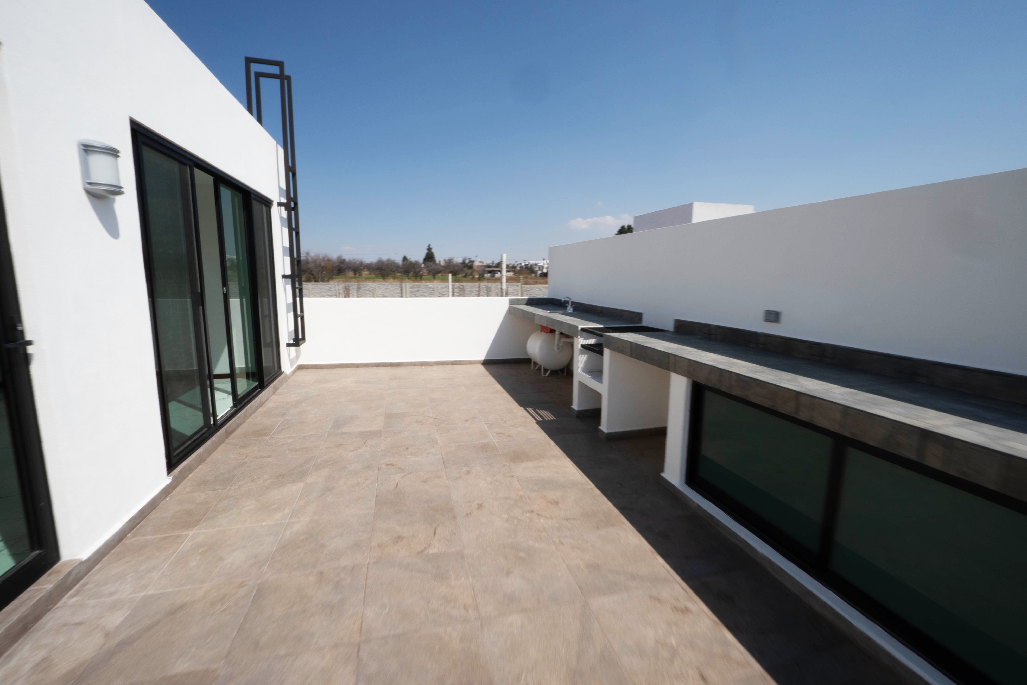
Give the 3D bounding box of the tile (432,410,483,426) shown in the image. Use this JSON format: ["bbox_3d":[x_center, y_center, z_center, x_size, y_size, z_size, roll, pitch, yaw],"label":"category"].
[{"bbox_3d":[-0.550,0.724,4.179,0.450,0.010,0.450,-1,9,-15],"label":"tile"}]

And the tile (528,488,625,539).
[{"bbox_3d":[0.355,1.013,2.570,0.451,0.012,0.453,-1,9,-15],"label":"tile"}]

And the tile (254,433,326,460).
[{"bbox_3d":[-1.766,0.825,3.420,0.446,0.012,0.446,-1,9,-15],"label":"tile"}]

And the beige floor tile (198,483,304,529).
[{"bbox_3d":[-1.535,0.967,2.547,0.446,0.012,0.455,-1,9,-15],"label":"beige floor tile"}]

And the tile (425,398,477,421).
[{"bbox_3d":[-0.601,0.688,4.340,0.450,0.010,0.520,-1,9,-15],"label":"tile"}]

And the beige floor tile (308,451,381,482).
[{"bbox_3d":[-1.187,0.875,3.043,0.450,0.010,0.452,-1,9,-15],"label":"beige floor tile"}]

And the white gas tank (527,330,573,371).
[{"bbox_3d":[0.504,0.107,6.084,0.500,0.520,0.750,-1,9,-15],"label":"white gas tank"}]

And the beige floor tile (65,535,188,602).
[{"bbox_3d":[-1.769,1.027,1.966,0.329,0.010,0.452,-1,9,-15],"label":"beige floor tile"}]

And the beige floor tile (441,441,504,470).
[{"bbox_3d":[-0.320,0.866,3.310,0.450,0.010,0.450,-1,9,-15],"label":"beige floor tile"}]

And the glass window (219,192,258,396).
[{"bbox_3d":[-2.619,-0.461,4.117,0.019,1.925,0.607,-1,9,-15],"label":"glass window"}]

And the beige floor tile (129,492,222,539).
[{"bbox_3d":[-1.905,0.972,2.450,0.302,0.012,0.455,-1,9,-15],"label":"beige floor tile"}]

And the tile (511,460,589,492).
[{"bbox_3d":[0.235,0.929,2.990,0.450,0.010,0.450,-1,9,-15],"label":"tile"}]

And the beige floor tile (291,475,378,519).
[{"bbox_3d":[-1.073,0.944,2.611,0.450,0.010,0.452,-1,9,-15],"label":"beige floor tile"}]

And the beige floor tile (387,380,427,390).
[{"bbox_3d":[-1.336,0.519,5.367,0.450,0.010,0.450,-1,9,-15],"label":"beige floor tile"}]

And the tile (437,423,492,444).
[{"bbox_3d":[-0.431,0.790,3.704,0.450,0.010,0.452,-1,9,-15],"label":"tile"}]

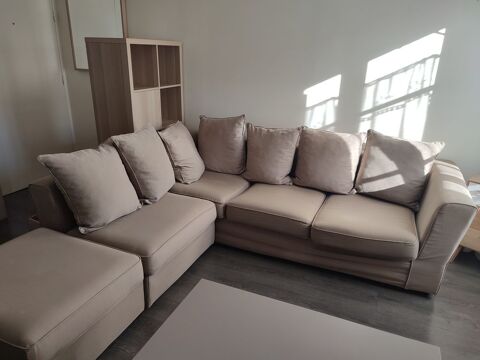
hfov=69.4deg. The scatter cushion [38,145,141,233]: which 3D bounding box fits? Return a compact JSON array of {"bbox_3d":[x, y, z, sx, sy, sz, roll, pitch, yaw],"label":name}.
[{"bbox_3d":[-0.889,0.022,2.144,0.170,0.472,0.493,-26,1,31],"label":"scatter cushion"}]

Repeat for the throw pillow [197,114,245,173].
[{"bbox_3d":[-0.160,-0.320,3.026,0.441,0.478,0.170,7,11,29],"label":"throw pillow"}]

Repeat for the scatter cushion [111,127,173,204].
[{"bbox_3d":[-0.666,-0.129,2.522,0.170,0.478,0.464,-18,10,23],"label":"scatter cushion"}]

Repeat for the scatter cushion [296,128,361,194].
[{"bbox_3d":[0.685,-0.168,2.743,0.477,0.453,0.170,10,-1,20],"label":"scatter cushion"}]

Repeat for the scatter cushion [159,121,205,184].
[{"bbox_3d":[-0.483,-0.244,2.888,0.170,0.462,0.447,-22,12,19],"label":"scatter cushion"}]

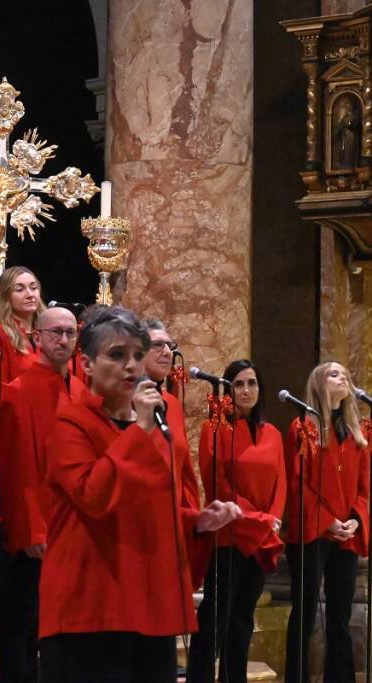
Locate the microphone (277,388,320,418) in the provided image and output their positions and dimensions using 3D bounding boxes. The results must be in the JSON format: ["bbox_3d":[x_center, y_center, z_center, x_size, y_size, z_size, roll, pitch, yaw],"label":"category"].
[{"bbox_3d":[0.489,0.273,9.400,0.190,0.050,0.050,30,12,26],"label":"microphone"}]

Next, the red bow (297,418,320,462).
[{"bbox_3d":[0.537,0.429,9.350,0.150,0.182,0.080,2,-2,-42],"label":"red bow"}]

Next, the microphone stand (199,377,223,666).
[{"bbox_3d":[0.106,0.903,8.467,0.280,1.520,0.280,-2,-3,45],"label":"microphone stand"}]

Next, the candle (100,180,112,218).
[{"bbox_3d":[-0.449,-0.793,12.000,0.058,0.225,0.058,1,-2,0],"label":"candle"}]

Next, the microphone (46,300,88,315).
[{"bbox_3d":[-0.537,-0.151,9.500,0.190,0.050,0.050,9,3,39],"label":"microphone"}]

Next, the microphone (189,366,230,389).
[{"bbox_3d":[0.094,0.152,9.150,0.190,0.050,0.050,13,6,34],"label":"microphone"}]

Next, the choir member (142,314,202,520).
[{"bbox_3d":[-0.150,0.748,8.464,0.500,1.680,0.340,3,-3,-38],"label":"choir member"}]

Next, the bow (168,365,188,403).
[{"bbox_3d":[-0.039,0.193,9.800,0.140,0.172,0.080,2,-2,-42],"label":"bow"}]

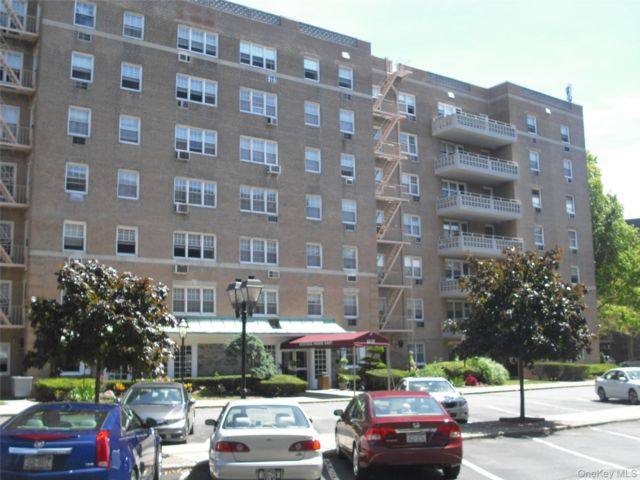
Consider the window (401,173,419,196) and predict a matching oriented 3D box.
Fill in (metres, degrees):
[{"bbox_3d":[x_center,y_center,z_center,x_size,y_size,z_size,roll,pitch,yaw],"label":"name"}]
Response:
[{"bbox_3d":[6.098,-3.750,47.496,1.468,1.384,0.150,5,-11,-33],"label":"window"}]

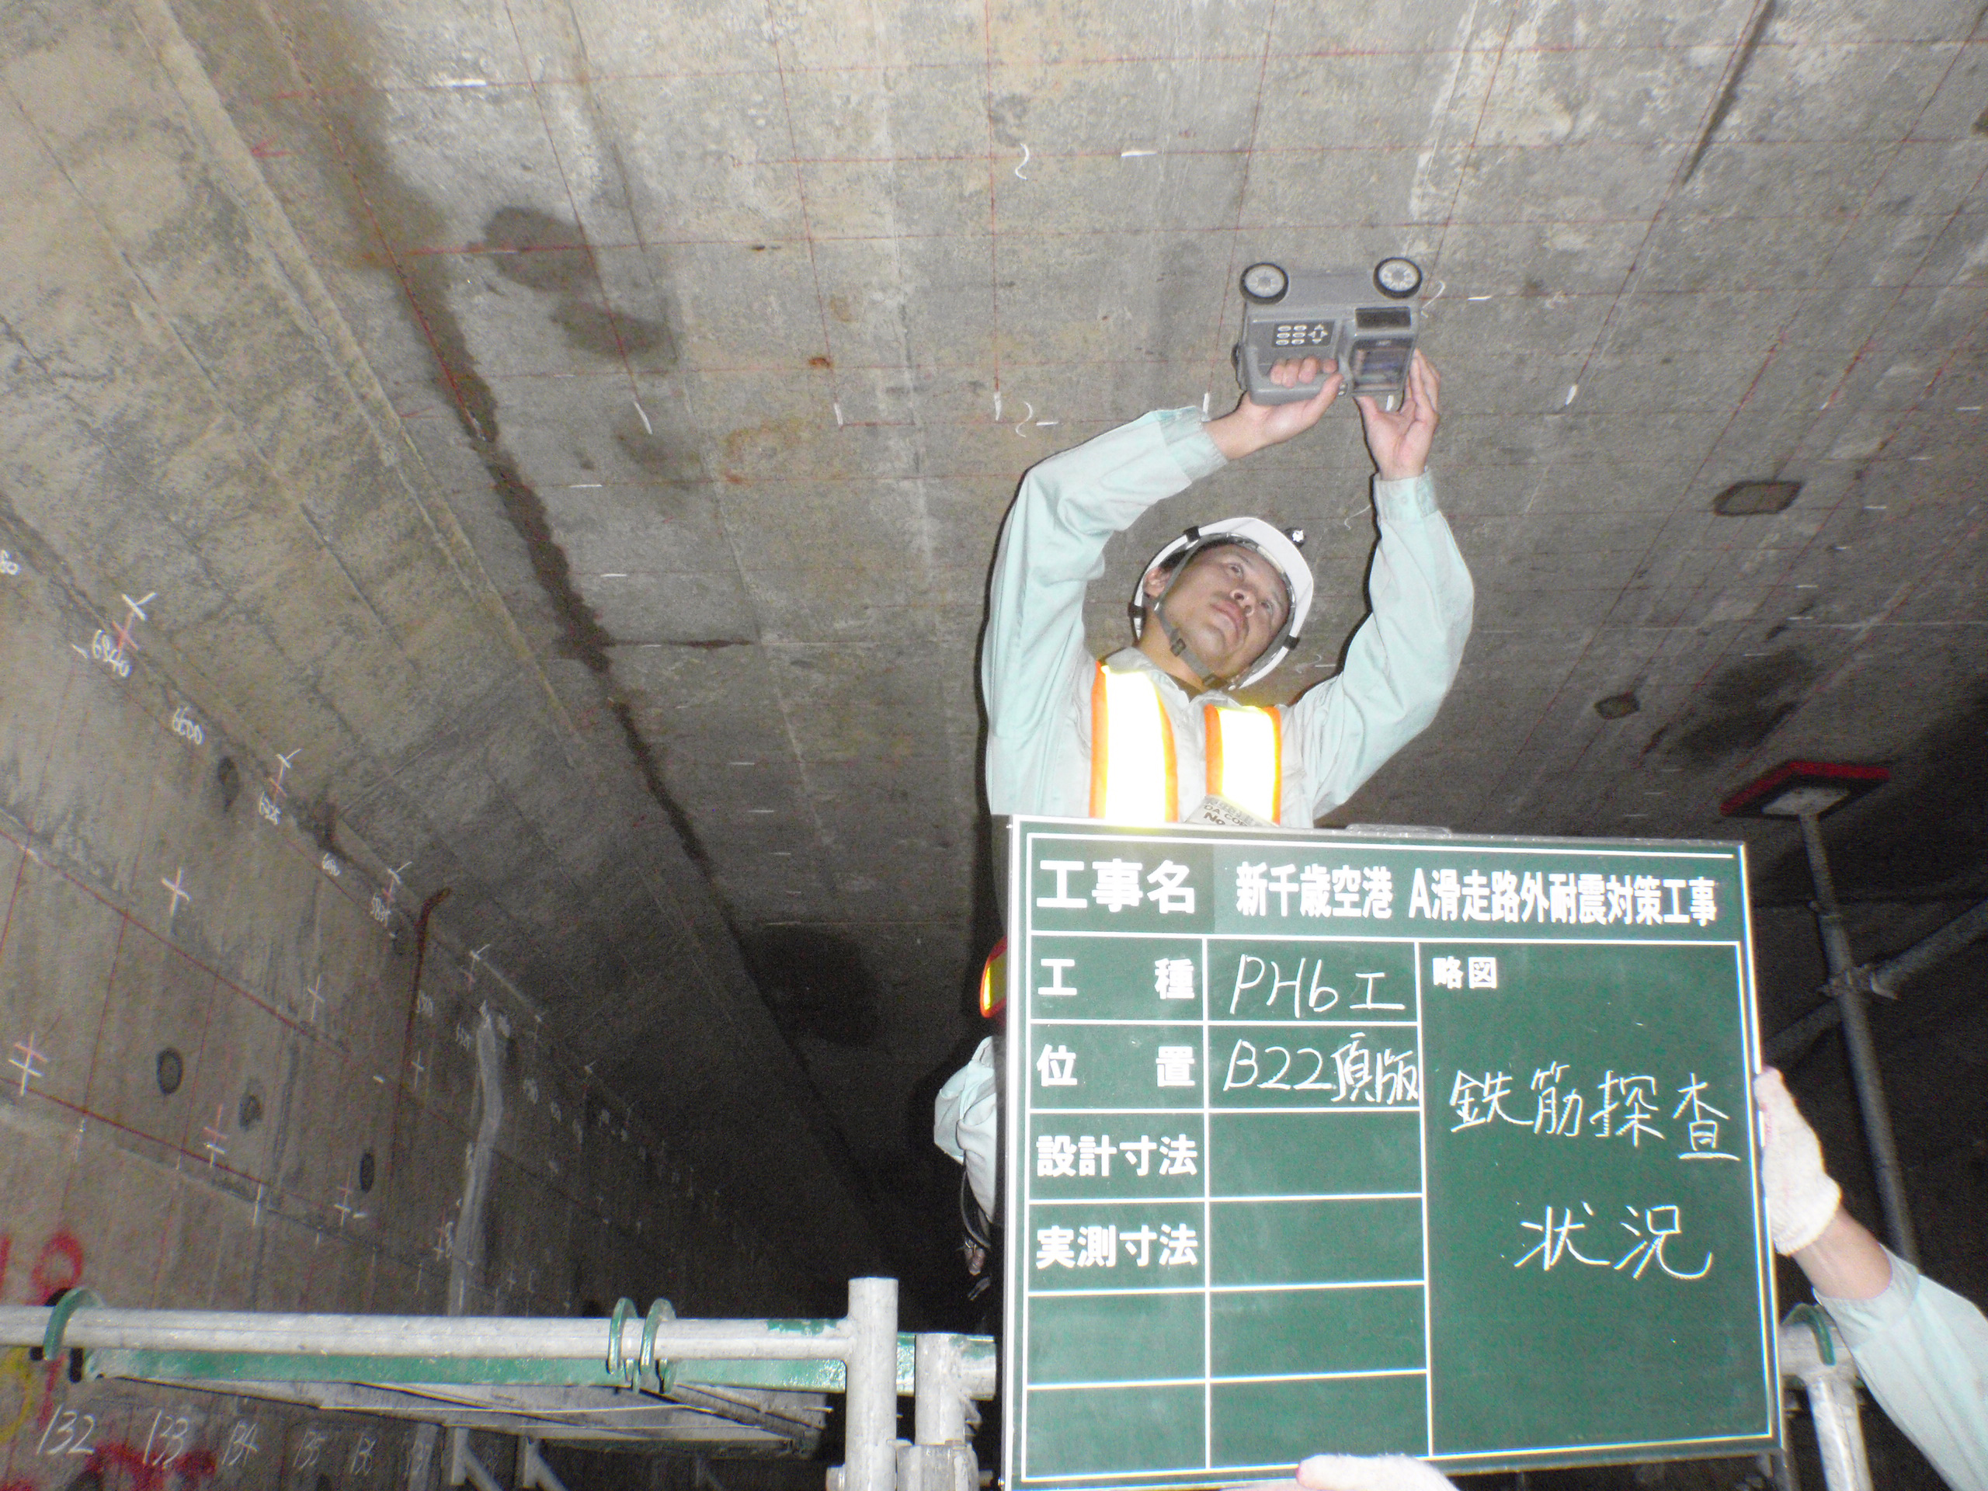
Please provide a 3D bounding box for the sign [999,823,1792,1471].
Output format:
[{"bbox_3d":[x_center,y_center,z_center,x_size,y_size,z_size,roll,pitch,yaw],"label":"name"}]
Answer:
[{"bbox_3d":[0.297,0.286,1.158,0.600,0.450,0.018,3,-9,-14],"label":"sign"}]

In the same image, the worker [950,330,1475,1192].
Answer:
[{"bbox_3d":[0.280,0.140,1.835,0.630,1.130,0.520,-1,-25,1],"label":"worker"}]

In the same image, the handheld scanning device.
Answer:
[{"bbox_3d":[0.392,-0.478,1.883,0.210,0.125,0.142,-1,-37,1],"label":"handheld scanning device"}]

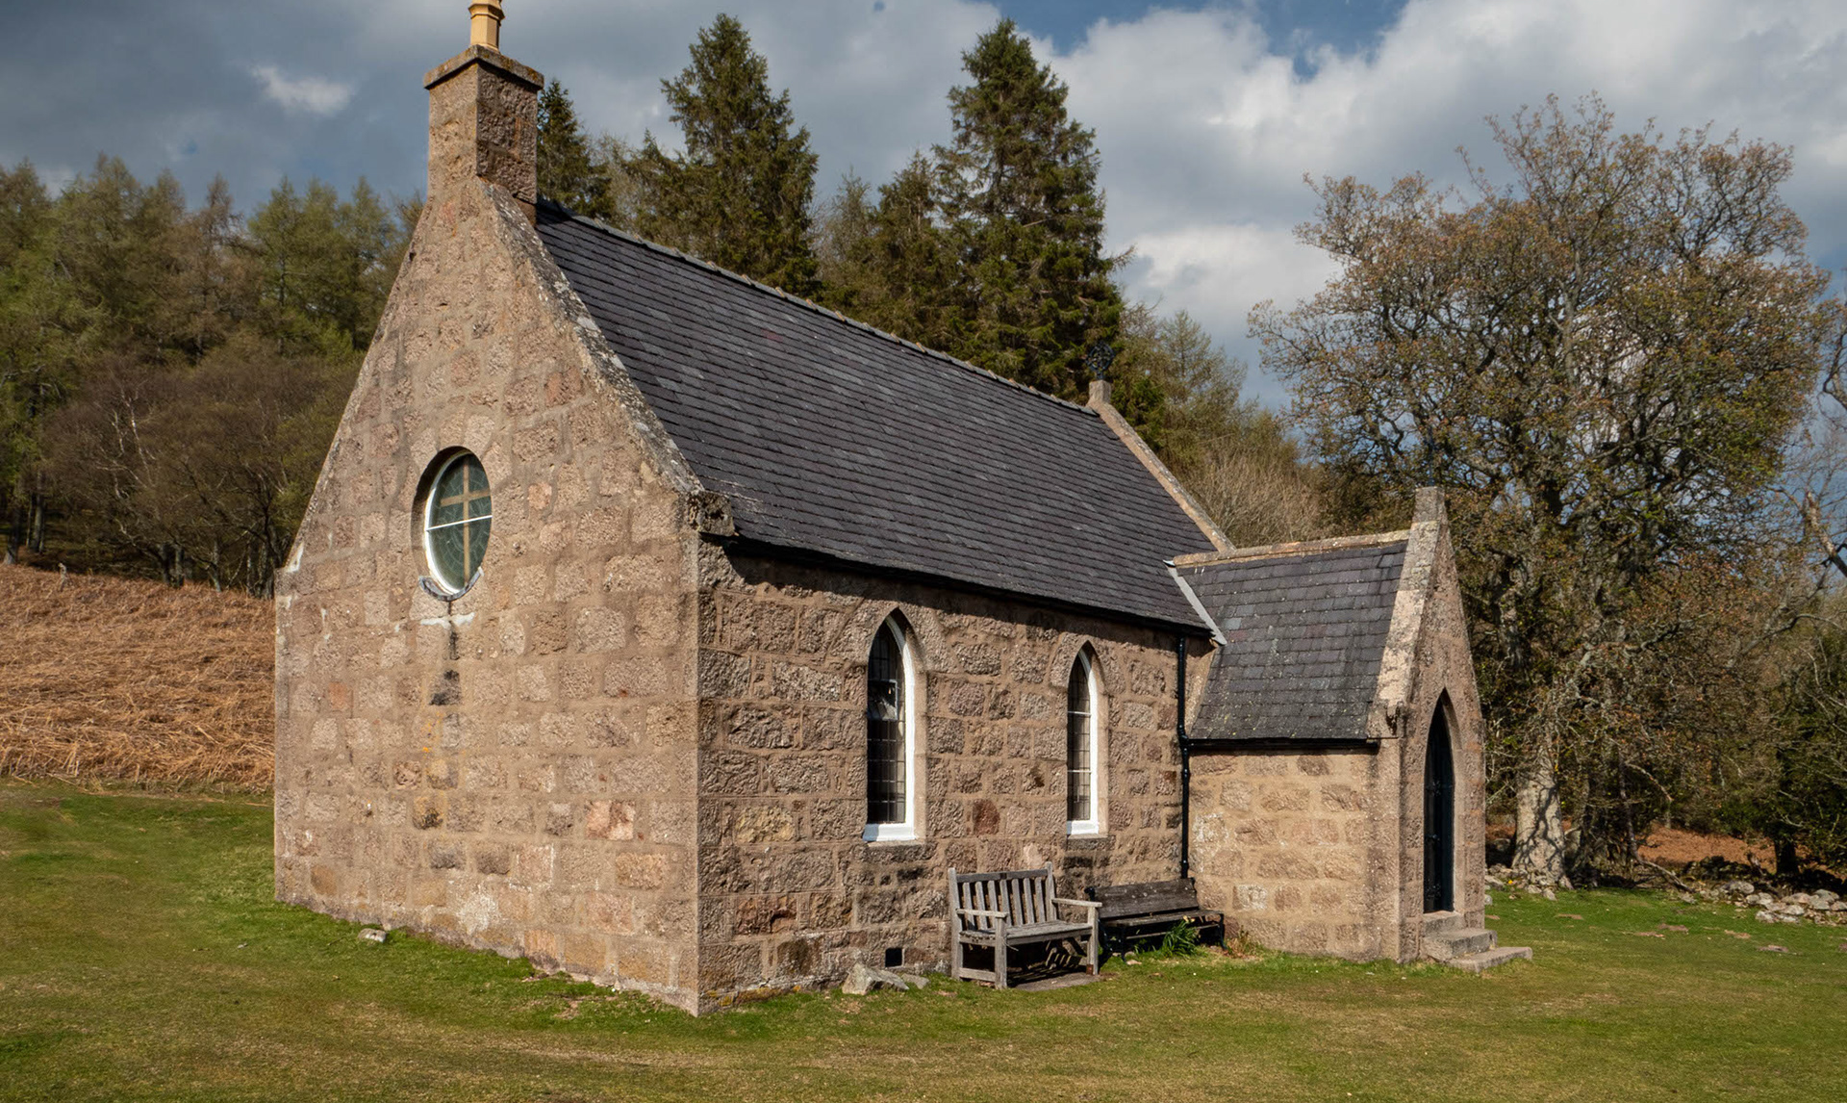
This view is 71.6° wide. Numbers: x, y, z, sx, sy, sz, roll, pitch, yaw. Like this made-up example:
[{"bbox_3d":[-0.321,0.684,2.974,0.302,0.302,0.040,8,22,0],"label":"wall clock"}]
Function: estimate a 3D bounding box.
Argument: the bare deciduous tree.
[{"bbox_3d":[12.211,-0.737,25.000,10.500,15.000,9.500,0,-7,0],"label":"bare deciduous tree"}]

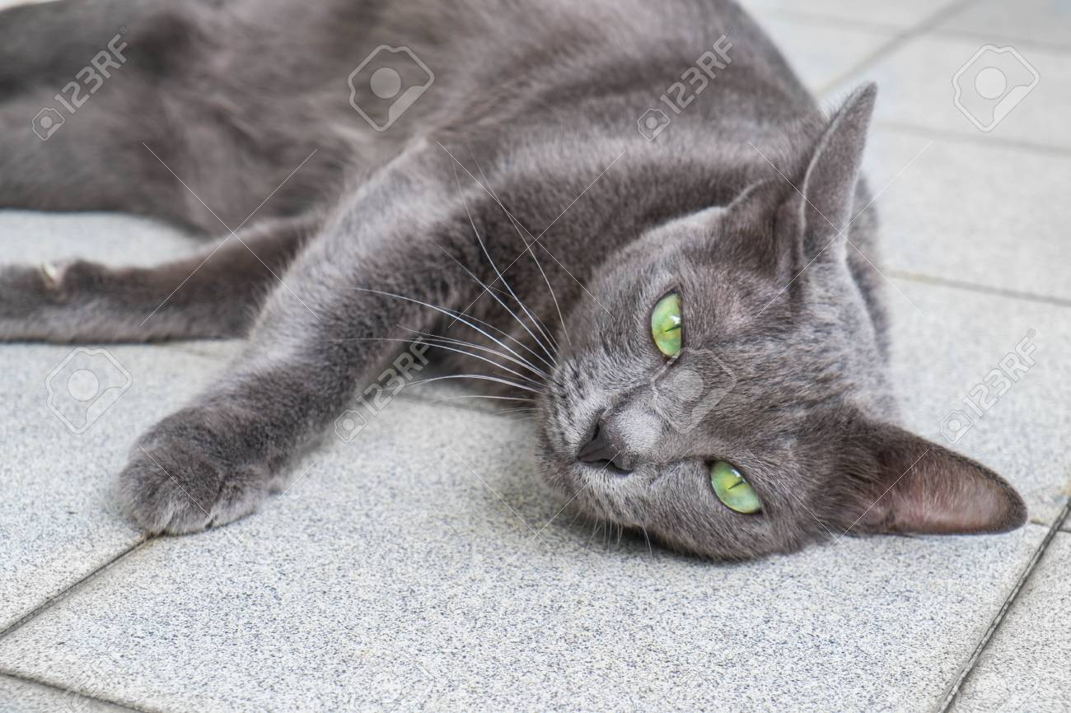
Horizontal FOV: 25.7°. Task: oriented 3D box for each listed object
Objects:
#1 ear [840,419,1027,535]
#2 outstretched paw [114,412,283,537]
[{"bbox_3d":[0.108,0.032,0.640,0.050,0.030,0.020,3,17,-3],"label":"ear"},{"bbox_3d":[-0.084,0.027,0.622,0.038,0.026,0.042,7,21,13],"label":"outstretched paw"}]

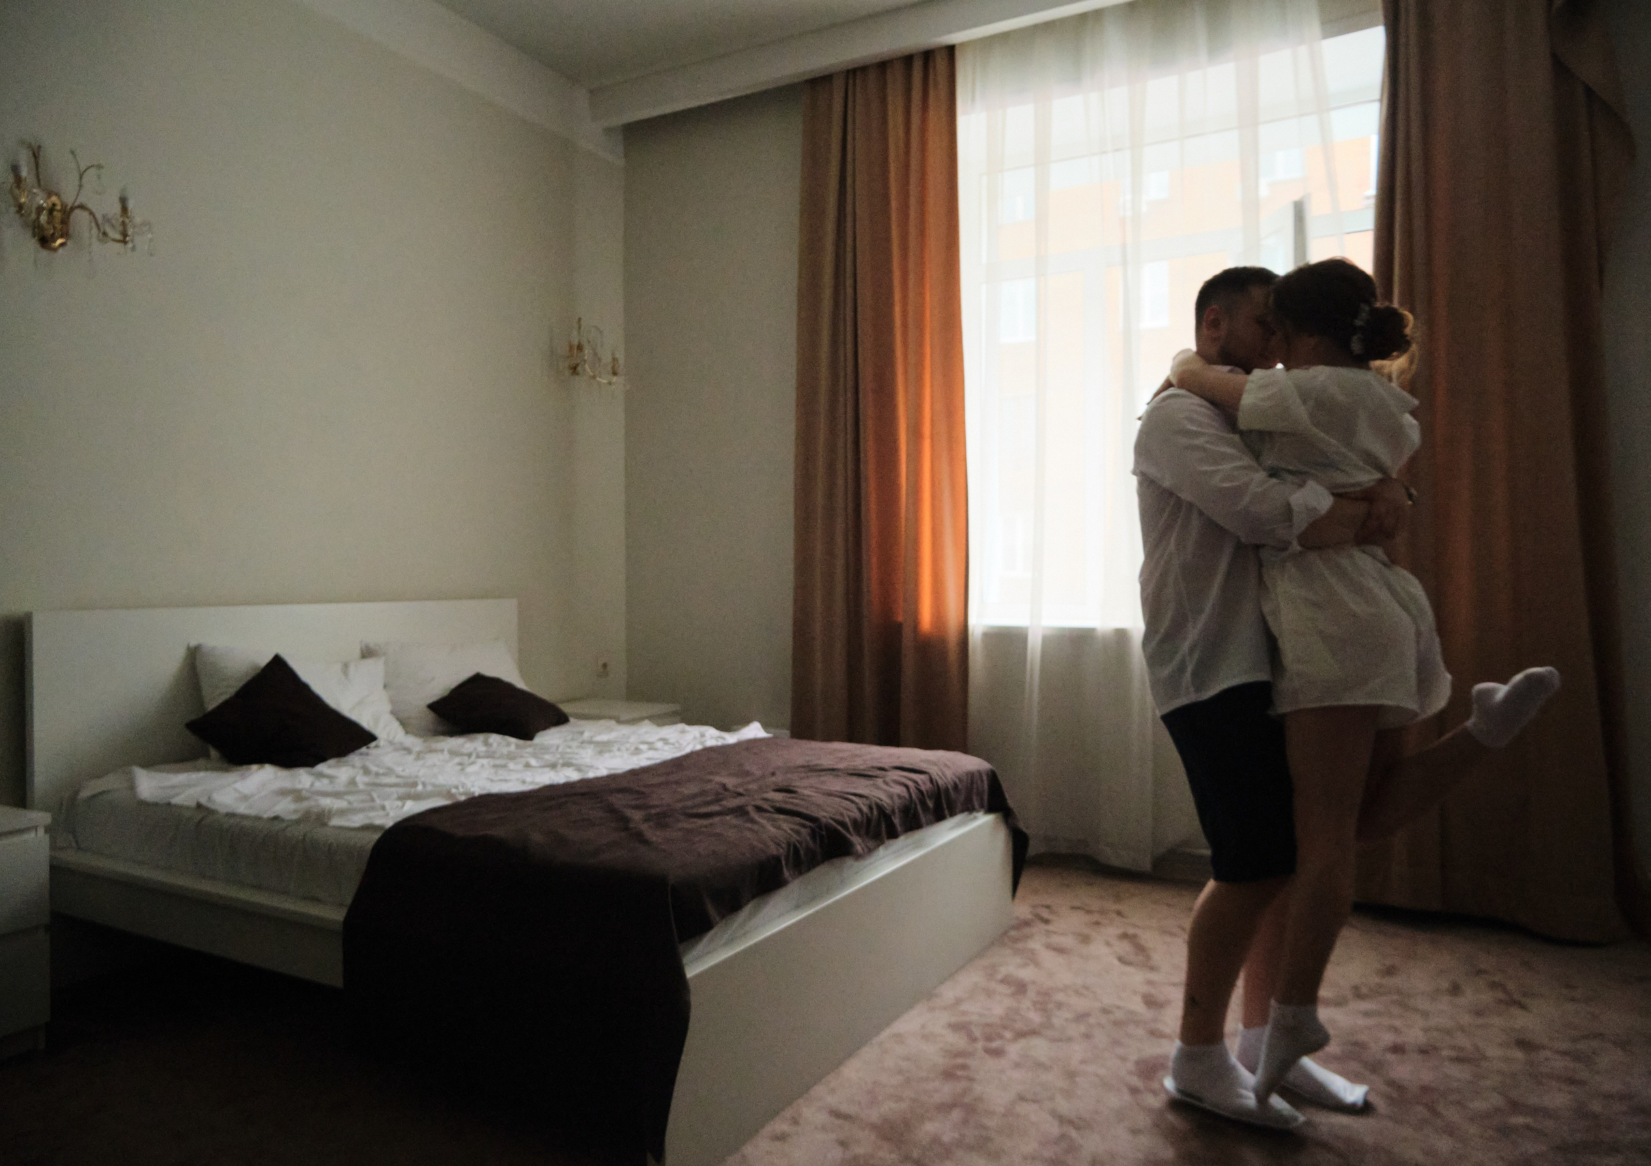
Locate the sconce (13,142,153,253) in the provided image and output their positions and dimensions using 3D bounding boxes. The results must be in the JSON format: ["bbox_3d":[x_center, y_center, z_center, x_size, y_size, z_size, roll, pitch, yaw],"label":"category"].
[{"bbox_3d":[-2.036,-1.022,3.032,0.180,0.270,0.330,0,0,29],"label":"sconce"}]

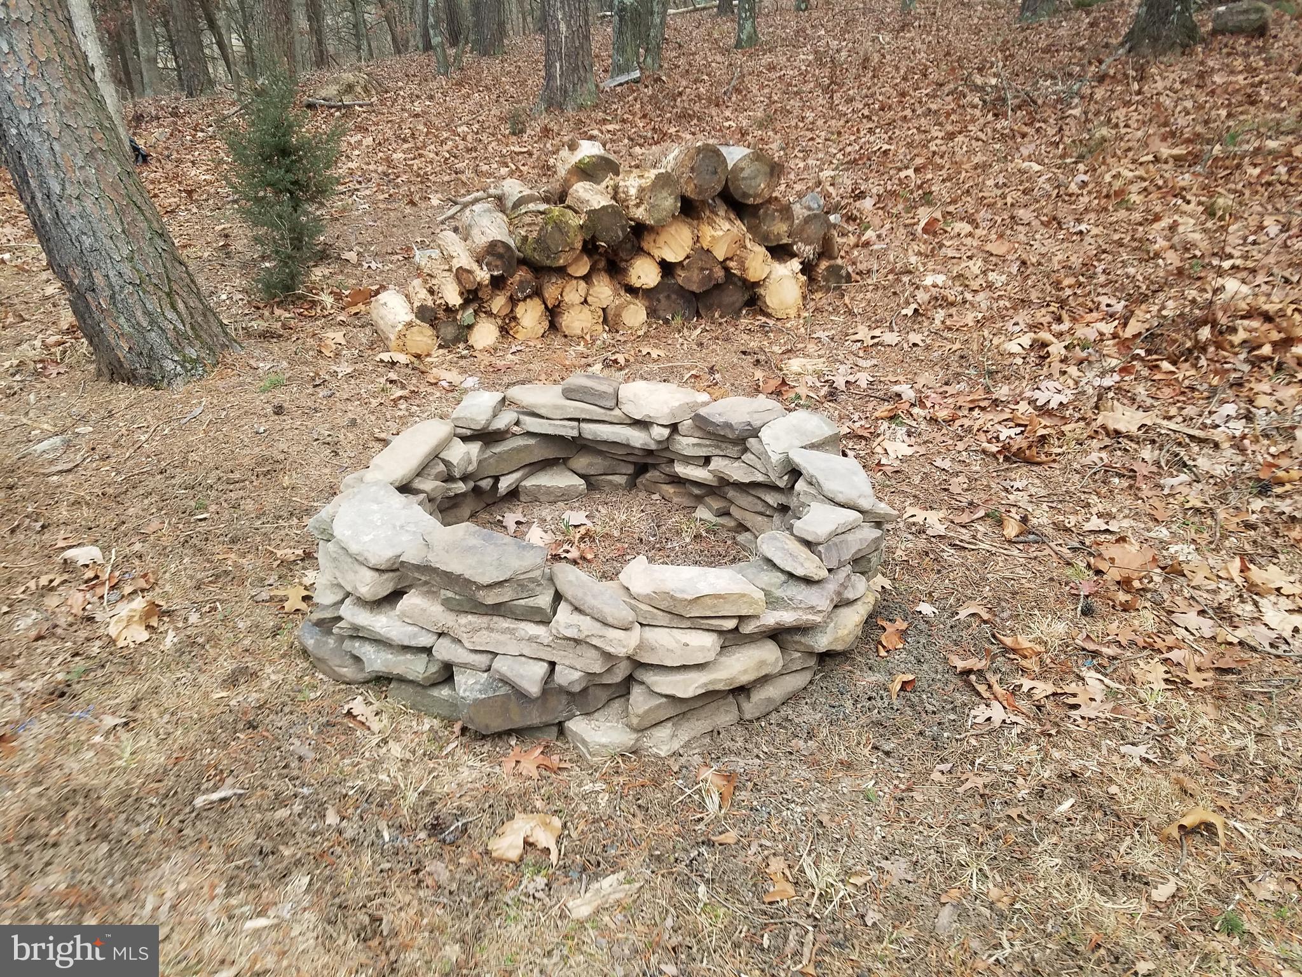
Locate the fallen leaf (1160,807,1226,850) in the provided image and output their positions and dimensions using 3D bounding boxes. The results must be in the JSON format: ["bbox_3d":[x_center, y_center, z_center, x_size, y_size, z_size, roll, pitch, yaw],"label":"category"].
[{"bbox_3d":[1.081,0.677,1.950,0.132,0.050,0.073,0,24,0],"label":"fallen leaf"}]

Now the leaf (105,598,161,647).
[{"bbox_3d":[-1.400,0.362,2.648,0.135,0.045,0.165,-12,27,-24],"label":"leaf"}]

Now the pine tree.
[{"bbox_3d":[-2.110,-1.716,5.647,0.670,1.220,0.670,0,24,0],"label":"pine tree"}]

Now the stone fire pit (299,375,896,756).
[{"bbox_3d":[-0.140,0.090,2.871,1.640,0.360,1.640,0,24,0],"label":"stone fire pit"}]

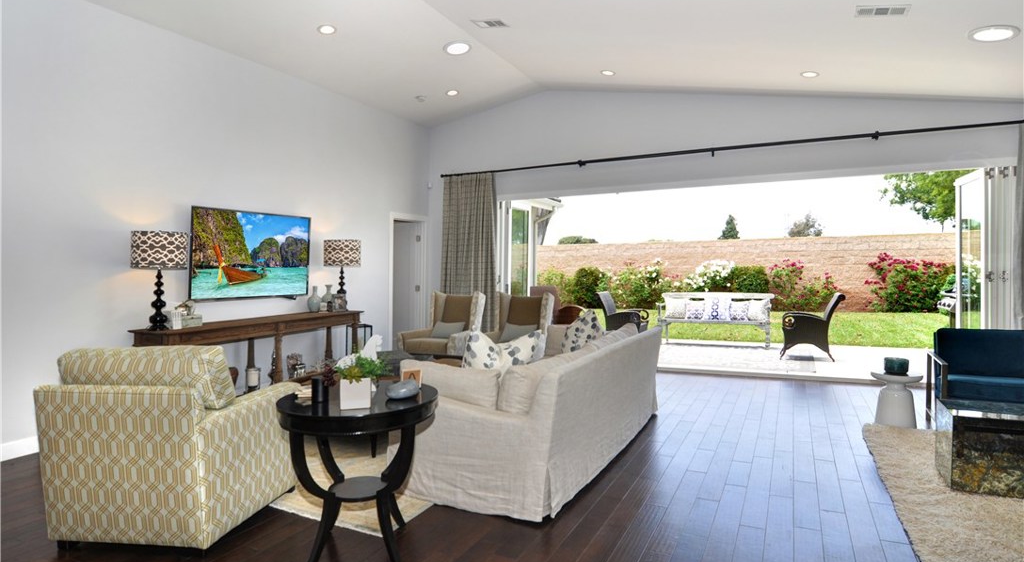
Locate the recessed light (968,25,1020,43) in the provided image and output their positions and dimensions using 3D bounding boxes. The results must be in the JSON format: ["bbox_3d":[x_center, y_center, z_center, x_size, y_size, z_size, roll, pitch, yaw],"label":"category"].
[{"bbox_3d":[3.461,-1.778,3.662,0.300,0.040,0.300,13,8,28],"label":"recessed light"}]

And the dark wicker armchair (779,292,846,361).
[{"bbox_3d":[4.429,0.653,7.663,0.890,0.980,0.660,1,2,21],"label":"dark wicker armchair"}]

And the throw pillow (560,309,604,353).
[{"bbox_3d":[0.628,0.501,4.620,0.170,0.480,0.480,16,-27,-36],"label":"throw pillow"}]

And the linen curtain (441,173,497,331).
[{"bbox_3d":[-0.666,-0.201,7.554,0.880,2.760,0.140,0,1,25],"label":"linen curtain"}]

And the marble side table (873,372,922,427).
[{"bbox_3d":[3.316,1.014,4.398,0.370,0.475,0.370,1,2,29],"label":"marble side table"}]

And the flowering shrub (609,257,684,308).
[{"bbox_3d":[3.995,0.075,15.300,2.100,1.600,1.400,1,2,29],"label":"flowering shrub"}]

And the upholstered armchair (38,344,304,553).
[{"bbox_3d":[-1.814,0.819,2.828,0.860,0.950,0.800,0,2,10],"label":"upholstered armchair"}]

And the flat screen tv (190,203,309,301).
[{"bbox_3d":[-2.601,-0.265,5.209,0.070,0.830,1.310,6,5,29],"label":"flat screen tv"}]

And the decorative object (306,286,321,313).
[{"bbox_3d":[-2.205,0.198,5.686,0.140,0.285,0.140,1,2,29],"label":"decorative object"}]

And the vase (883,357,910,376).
[{"bbox_3d":[3.173,0.708,4.220,0.165,0.130,0.165,1,2,37],"label":"vase"}]

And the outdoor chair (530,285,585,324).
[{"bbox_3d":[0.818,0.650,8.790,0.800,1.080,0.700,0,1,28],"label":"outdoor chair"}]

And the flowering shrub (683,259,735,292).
[{"bbox_3d":[5.416,0.129,14.183,1.450,1.380,1.200,0,1,24],"label":"flowering shrub"}]

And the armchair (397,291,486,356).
[{"bbox_3d":[-0.932,0.672,6.940,0.800,1.060,0.870,0,1,29],"label":"armchair"}]

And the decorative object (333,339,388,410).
[{"bbox_3d":[-0.702,0.438,2.370,0.240,0.310,0.200,0,2,-17],"label":"decorative object"}]

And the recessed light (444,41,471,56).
[{"bbox_3d":[-0.606,-2.588,5.670,0.290,0.040,0.290,-10,-4,-1],"label":"recessed light"}]

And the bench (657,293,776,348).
[{"bbox_3d":[3.718,0.697,9.392,1.880,0.940,0.620,0,1,24],"label":"bench"}]

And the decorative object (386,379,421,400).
[{"bbox_3d":[-0.530,0.507,2.471,0.165,0.075,0.110,-1,2,-27],"label":"decorative object"}]

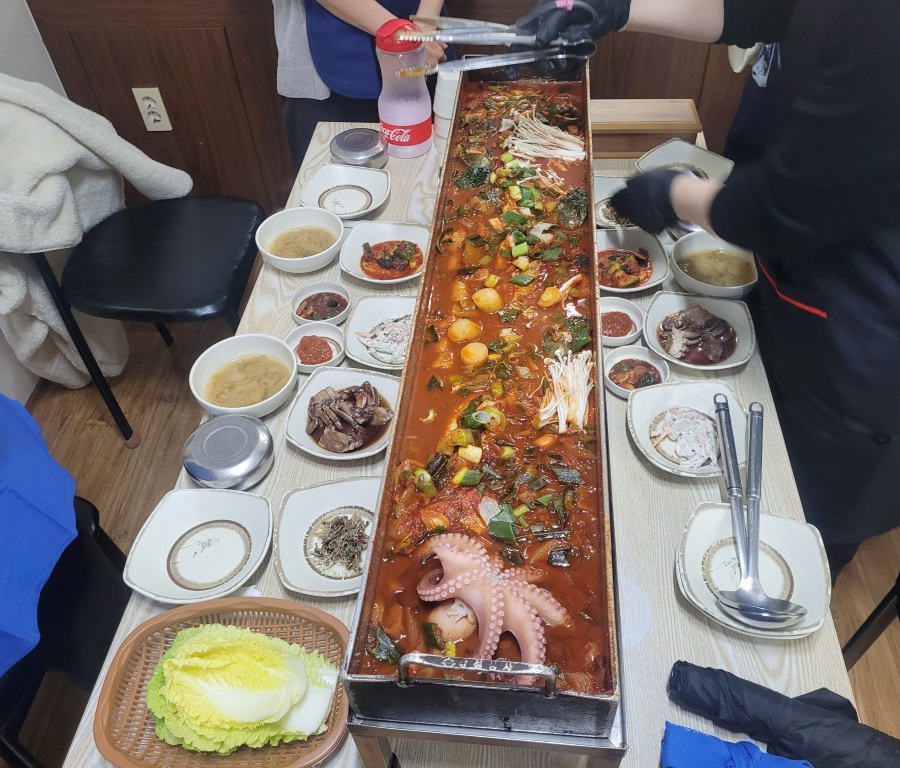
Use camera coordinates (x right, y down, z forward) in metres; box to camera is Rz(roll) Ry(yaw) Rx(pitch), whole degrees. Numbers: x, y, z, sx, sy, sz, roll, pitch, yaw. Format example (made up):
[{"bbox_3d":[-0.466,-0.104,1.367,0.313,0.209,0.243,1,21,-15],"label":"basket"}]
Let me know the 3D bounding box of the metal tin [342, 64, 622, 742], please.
[{"bbox_3d":[0.069,-0.117,0.878,0.196,0.086,0.957,3,48,5],"label":"metal tin"}]

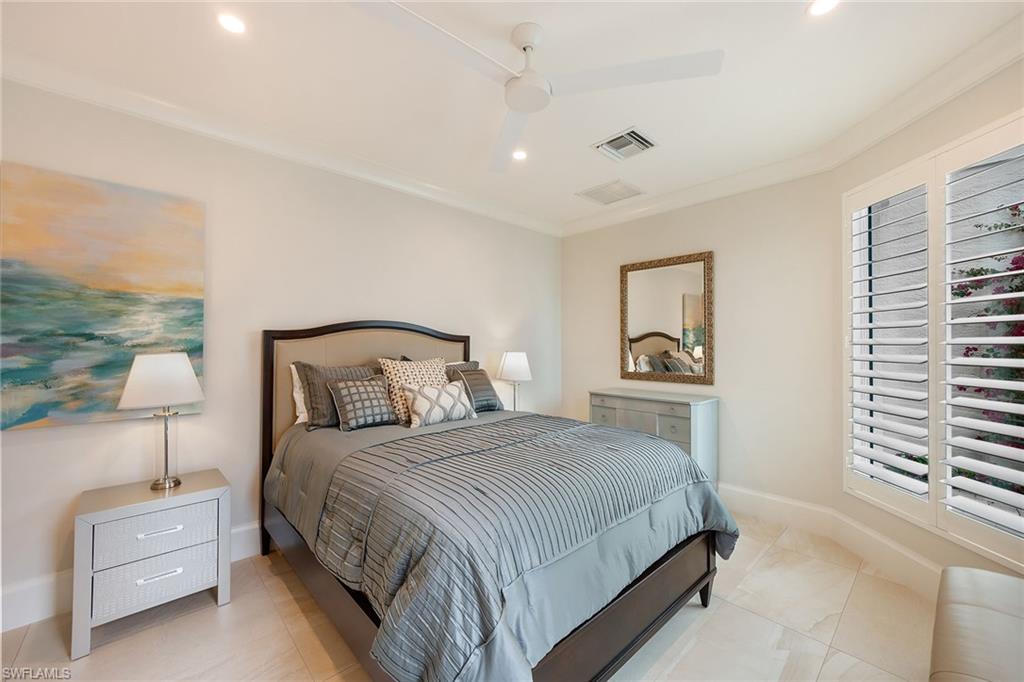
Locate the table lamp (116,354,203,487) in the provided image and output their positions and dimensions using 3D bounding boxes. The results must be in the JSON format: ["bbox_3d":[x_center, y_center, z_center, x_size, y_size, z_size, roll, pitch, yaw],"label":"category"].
[{"bbox_3d":[-1.860,0.425,2.127,0.347,0.712,0.306,0,-1,-43],"label":"table lamp"}]

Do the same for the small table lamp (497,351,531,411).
[{"bbox_3d":[0.027,0.465,3.890,0.327,0.706,0.313,0,0,-10],"label":"small table lamp"}]

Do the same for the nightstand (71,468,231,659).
[{"bbox_3d":[-1.858,1.090,2.091,0.573,0.625,0.420,0,-1,-43],"label":"nightstand"}]

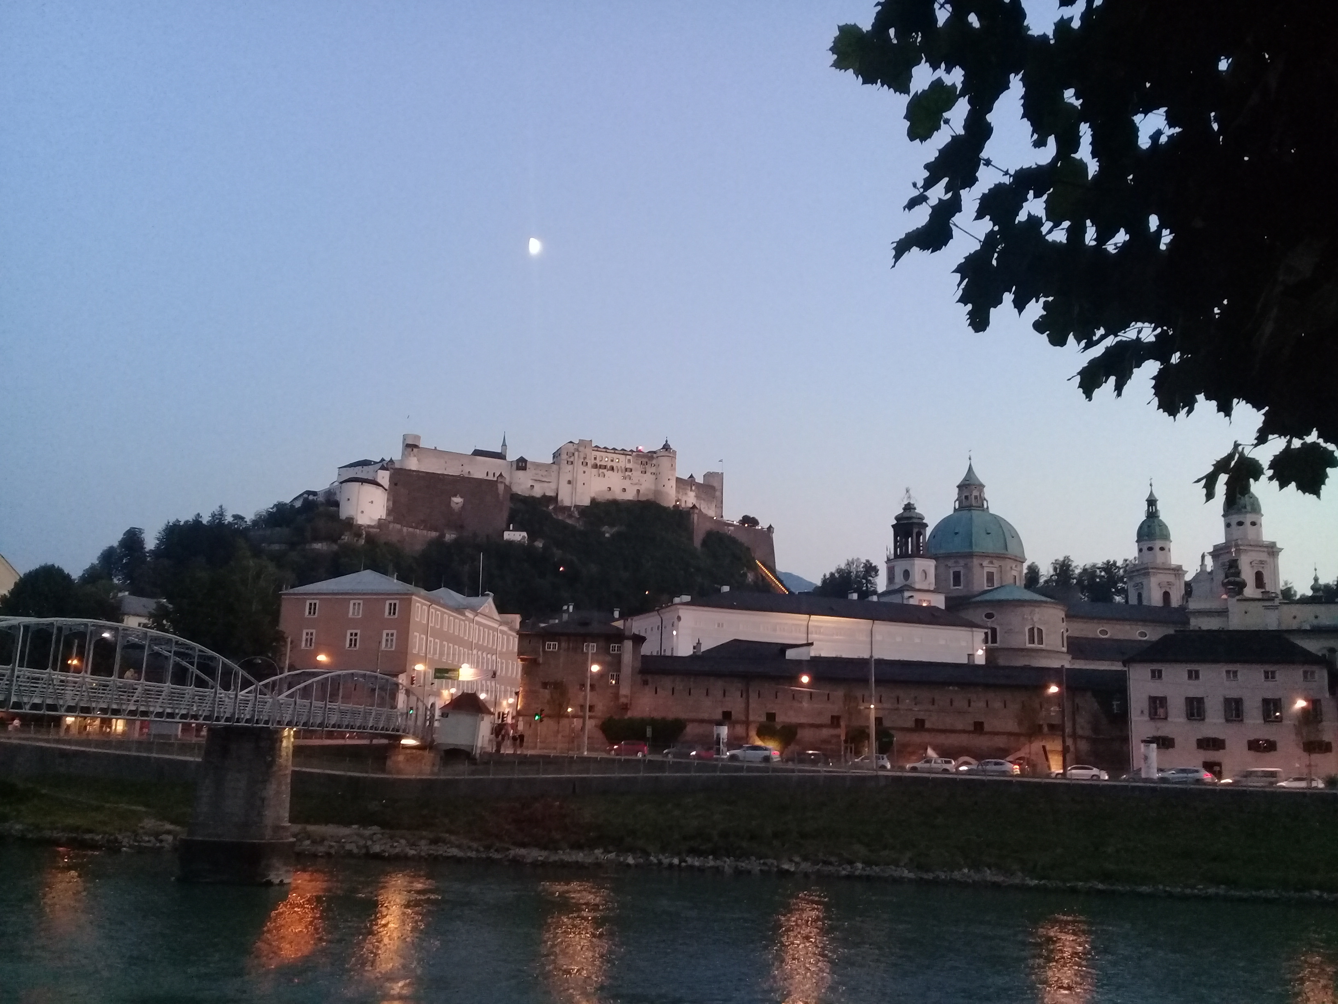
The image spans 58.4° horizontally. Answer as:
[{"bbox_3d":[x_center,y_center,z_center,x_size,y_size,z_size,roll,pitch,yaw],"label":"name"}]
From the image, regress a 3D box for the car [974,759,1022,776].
[{"bbox_3d":[26.410,21.664,97.500,4.500,1.470,1.800,0,-12,9],"label":"car"}]

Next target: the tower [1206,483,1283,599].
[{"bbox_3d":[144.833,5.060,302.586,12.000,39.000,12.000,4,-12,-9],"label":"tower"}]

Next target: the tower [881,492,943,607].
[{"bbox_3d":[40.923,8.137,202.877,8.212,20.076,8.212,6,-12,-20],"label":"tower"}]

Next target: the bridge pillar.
[{"bbox_3d":[-22.815,15.976,63.931,4.900,7.887,2.700,0,-12,9],"label":"bridge pillar"}]

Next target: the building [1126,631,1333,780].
[{"bbox_3d":[51.262,19.387,111.256,16.800,14.200,10.000,-2,-12,19],"label":"building"}]

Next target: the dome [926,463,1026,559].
[{"bbox_3d":[81.902,2.152,321.871,26.355,26.054,26.355,2,-12,0],"label":"dome"}]

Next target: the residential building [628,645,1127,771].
[{"bbox_3d":[19.173,19.864,112.951,44.338,10.600,9.000,1,-12,2],"label":"residential building"}]

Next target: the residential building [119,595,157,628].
[{"bbox_3d":[-113.632,24.904,254.549,11.000,10.000,9.000,9,-14,-32],"label":"residential building"}]

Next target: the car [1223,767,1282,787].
[{"bbox_3d":[48.678,23.048,100.000,4.650,1.880,1.850,-1,-12,13],"label":"car"}]

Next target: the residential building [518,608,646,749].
[{"bbox_3d":[-7.983,16.889,111.346,10.682,13.369,11.000,2,-12,0],"label":"residential building"}]

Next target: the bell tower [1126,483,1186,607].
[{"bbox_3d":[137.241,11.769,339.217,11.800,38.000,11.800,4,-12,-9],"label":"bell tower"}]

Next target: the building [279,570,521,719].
[{"bbox_3d":[-33.028,22.158,159.492,15.283,21.007,50.000,0,-12,9],"label":"building"}]

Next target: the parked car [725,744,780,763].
[{"bbox_3d":[6.738,20.153,95.956,4.400,1.520,1.820,1,-12,4],"label":"parked car"}]

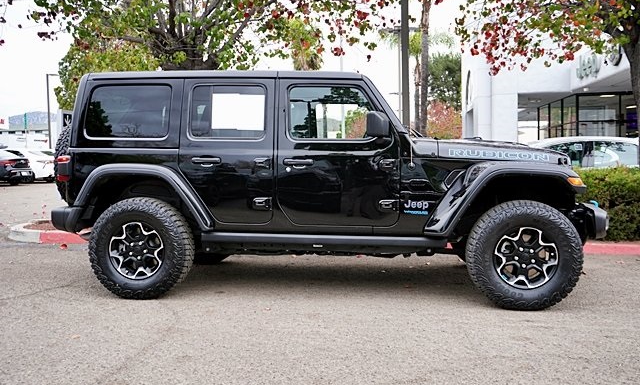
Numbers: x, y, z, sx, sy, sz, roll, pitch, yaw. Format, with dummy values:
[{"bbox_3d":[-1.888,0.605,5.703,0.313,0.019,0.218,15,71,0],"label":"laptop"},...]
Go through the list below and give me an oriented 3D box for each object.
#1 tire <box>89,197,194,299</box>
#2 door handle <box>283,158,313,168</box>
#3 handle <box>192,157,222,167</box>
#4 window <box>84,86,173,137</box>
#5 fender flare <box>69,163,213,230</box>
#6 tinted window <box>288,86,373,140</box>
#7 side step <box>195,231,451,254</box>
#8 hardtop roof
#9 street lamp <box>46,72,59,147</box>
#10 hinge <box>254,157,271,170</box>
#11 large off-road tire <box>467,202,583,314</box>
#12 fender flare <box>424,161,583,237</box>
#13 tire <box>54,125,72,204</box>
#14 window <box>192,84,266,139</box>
[{"bbox_3d":[-1.448,0.454,4.793,0.822,0.815,0.285,0,3,7],"label":"tire"},{"bbox_3d":[-0.168,-0.226,4.573,0.236,0.078,0.055,0,4,7],"label":"door handle"},{"bbox_3d":[-0.899,-0.237,4.663,0.242,0.077,0.055,0,4,7],"label":"handle"},{"bbox_3d":[-1.577,-0.655,4.796,0.715,0.445,0.050,0,-2,7],"label":"window"},{"bbox_3d":[-1.420,0.029,4.707,1.150,0.525,0.170,0,3,7],"label":"fender flare"},{"bbox_3d":[0.087,-0.626,4.599,0.677,0.420,0.040,0,4,7],"label":"tinted window"},{"bbox_3d":[0.012,0.386,4.614,1.921,0.165,0.150,0,4,7],"label":"side step"},{"bbox_3d":[-0.707,-0.993,5.428,2.330,0.130,1.420,1,3,7],"label":"hardtop roof"},{"bbox_3d":[-18.078,-4.635,40.000,0.900,6.900,0.300,-1,3,0],"label":"street lamp"},{"bbox_3d":[-0.448,-0.228,4.620,0.136,0.094,0.050,0,4,7],"label":"hinge"},{"bbox_3d":[1.540,0.472,4.449,0.822,0.815,0.285,0,3,7],"label":"large off-road tire"},{"bbox_3d":[1.363,0.049,4.401,1.150,0.558,0.240,0,4,7],"label":"fender flare"},{"bbox_3d":[-2.176,-0.240,5.601,0.285,0.822,0.822,0,3,7],"label":"tire"},{"bbox_3d":[-0.735,-0.643,4.700,0.615,0.435,0.050,0,-2,7],"label":"window"}]

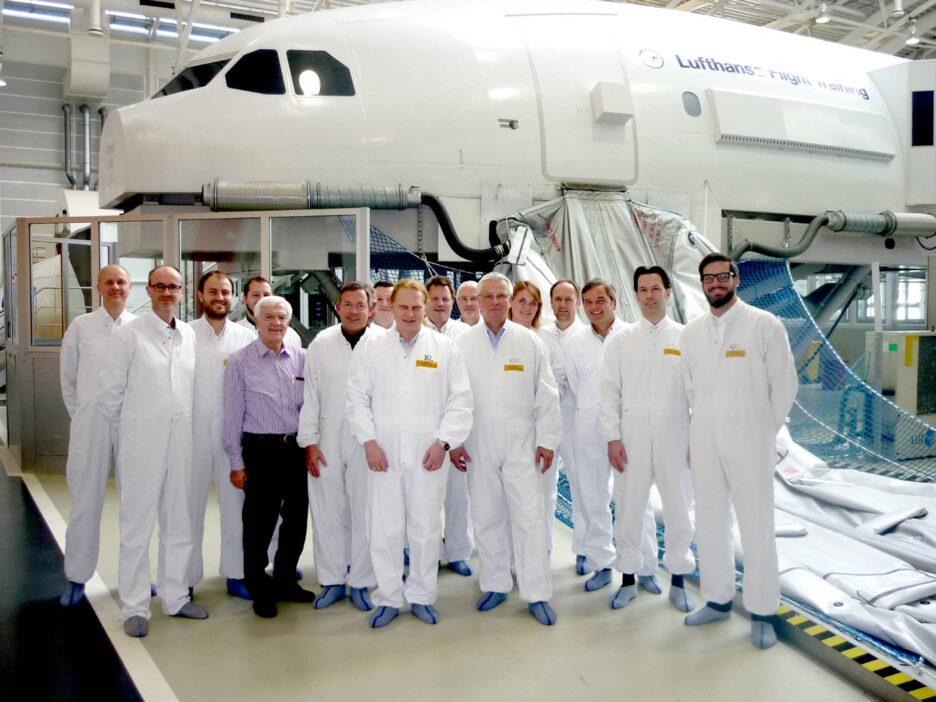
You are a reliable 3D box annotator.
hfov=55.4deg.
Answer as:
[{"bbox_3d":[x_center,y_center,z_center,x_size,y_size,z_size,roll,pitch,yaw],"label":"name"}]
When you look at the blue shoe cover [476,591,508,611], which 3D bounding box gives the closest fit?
[{"bbox_3d":[0.144,1.331,4.868,0.110,0.105,0.280,3,4,38],"label":"blue shoe cover"}]

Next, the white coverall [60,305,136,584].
[{"bbox_3d":[-2.039,0.529,5.020,0.530,1.540,0.360,-1,1,-25],"label":"white coverall"}]

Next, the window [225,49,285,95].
[{"bbox_3d":[-2.244,-2.939,9.400,0.680,0.600,0.060,1,-23,12],"label":"window"}]

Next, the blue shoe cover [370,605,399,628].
[{"bbox_3d":[-0.426,1.312,4.569,0.108,0.115,0.285,0,2,12],"label":"blue shoe cover"}]

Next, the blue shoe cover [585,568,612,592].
[{"bbox_3d":[0.776,1.319,5.207,0.110,0.105,0.280,3,4,39],"label":"blue shoe cover"}]

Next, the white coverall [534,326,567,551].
[{"bbox_3d":[0.401,0.550,5.325,0.480,1.410,0.320,0,2,6],"label":"white coverall"}]

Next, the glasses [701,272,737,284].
[{"bbox_3d":[1.266,-0.363,4.458,0.145,0.048,0.145,-2,3,32],"label":"glasses"}]

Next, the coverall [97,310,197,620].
[{"bbox_3d":[-1.634,0.584,4.550,0.540,1.530,0.380,-1,2,-35],"label":"coverall"}]

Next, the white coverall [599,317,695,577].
[{"bbox_3d":[1.013,0.533,4.980,0.580,1.460,0.320,1,3,13],"label":"white coverall"}]

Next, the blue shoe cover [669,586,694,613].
[{"bbox_3d":[1.142,1.315,4.790,0.110,0.090,0.270,0,1,-4],"label":"blue shoe cover"}]

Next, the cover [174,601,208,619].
[{"bbox_3d":[-1.483,1.328,4.673,0.280,0.105,0.110,2,3,20],"label":"cover"}]

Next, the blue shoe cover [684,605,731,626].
[{"bbox_3d":[1.216,1.319,4.507,0.280,0.095,0.110,-1,2,-28],"label":"blue shoe cover"}]

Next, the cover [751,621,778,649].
[{"bbox_3d":[1.406,1.324,4.255,0.115,0.095,0.280,0,1,17],"label":"cover"}]

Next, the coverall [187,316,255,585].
[{"bbox_3d":[-1.392,0.567,5.060,0.520,1.490,0.350,-1,1,-20],"label":"coverall"}]

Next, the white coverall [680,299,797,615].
[{"bbox_3d":[1.325,0.486,4.392,0.550,1.490,0.370,1,2,20],"label":"white coverall"}]

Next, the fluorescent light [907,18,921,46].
[{"bbox_3d":[14.479,-10.351,29.000,0.450,0.750,0.450,0,1,0],"label":"fluorescent light"}]

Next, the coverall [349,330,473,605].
[{"bbox_3d":[-0.303,0.608,4.620,0.630,1.430,0.400,0,1,-4],"label":"coverall"}]

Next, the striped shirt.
[{"bbox_3d":[-1.089,0.269,4.814,0.480,0.670,0.290,-1,2,-14],"label":"striped shirt"}]

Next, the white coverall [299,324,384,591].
[{"bbox_3d":[-0.669,0.575,4.910,0.540,1.450,0.360,0,1,-10],"label":"white coverall"}]

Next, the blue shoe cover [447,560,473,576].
[{"bbox_3d":[-0.062,1.298,5.491,0.110,0.105,0.280,-1,3,-30],"label":"blue shoe cover"}]

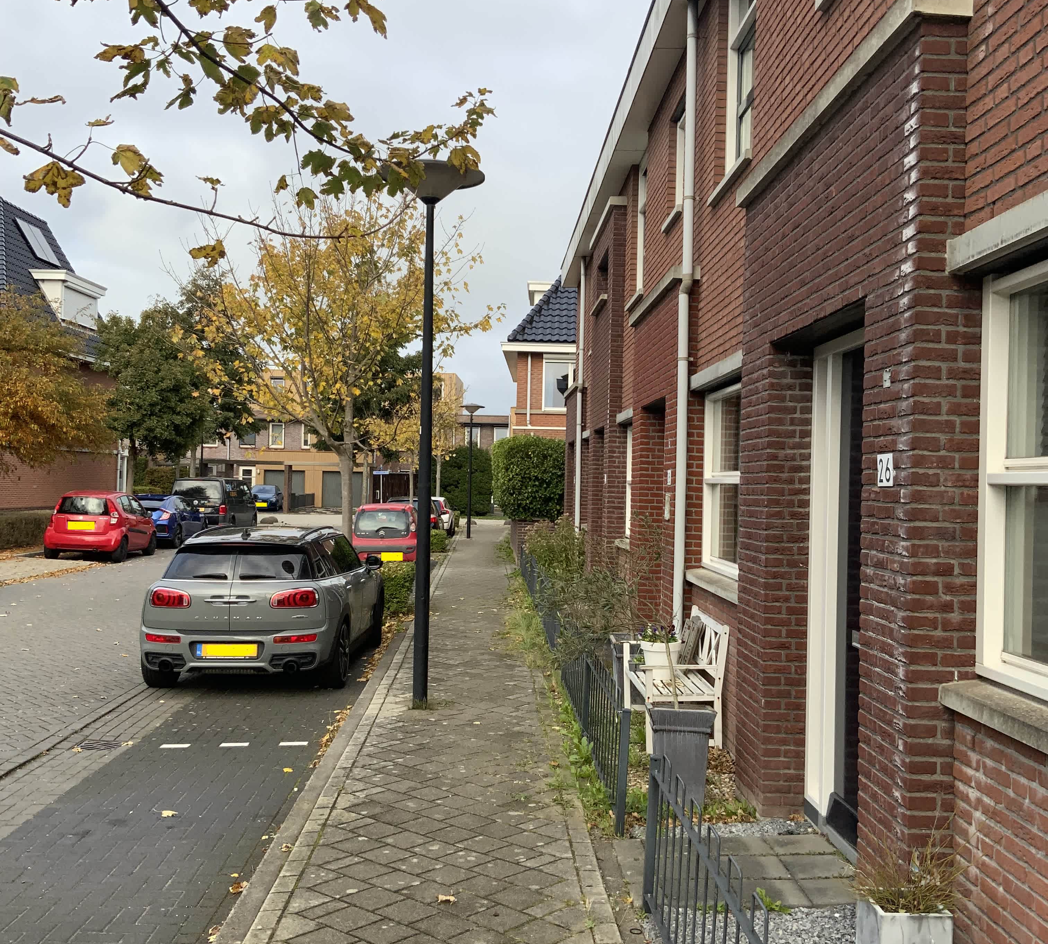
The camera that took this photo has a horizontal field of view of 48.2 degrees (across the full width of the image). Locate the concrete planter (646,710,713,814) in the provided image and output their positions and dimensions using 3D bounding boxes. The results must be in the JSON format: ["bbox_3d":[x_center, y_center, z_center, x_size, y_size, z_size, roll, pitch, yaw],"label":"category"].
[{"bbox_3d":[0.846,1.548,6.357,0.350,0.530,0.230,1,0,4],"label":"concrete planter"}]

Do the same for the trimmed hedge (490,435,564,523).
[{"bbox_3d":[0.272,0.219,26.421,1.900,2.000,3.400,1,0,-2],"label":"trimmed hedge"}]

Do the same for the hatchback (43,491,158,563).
[{"bbox_3d":[-9.830,1.216,27.398,1.700,1.580,3.720,1,0,-2],"label":"hatchback"}]

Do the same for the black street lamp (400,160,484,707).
[{"bbox_3d":[-0.775,-0.273,9.293,0.860,4.250,0.860,1,0,-2],"label":"black street lamp"}]

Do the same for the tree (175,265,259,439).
[{"bbox_3d":[-12.094,-2.754,43.996,4.600,9.800,4.600,1,0,-2],"label":"tree"}]

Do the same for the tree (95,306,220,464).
[{"bbox_3d":[-10.337,-1.368,32.203,3.600,6.650,3.600,1,0,-2],"label":"tree"}]

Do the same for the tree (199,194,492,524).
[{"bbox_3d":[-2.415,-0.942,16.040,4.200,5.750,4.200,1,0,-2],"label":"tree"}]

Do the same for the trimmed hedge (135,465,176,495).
[{"bbox_3d":[-14.750,0.952,48.000,2.700,2.350,1.200,1,0,-2],"label":"trimmed hedge"}]

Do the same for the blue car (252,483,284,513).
[{"bbox_3d":[-15.129,1.501,68.987,1.800,1.450,4.200,1,0,-6],"label":"blue car"}]

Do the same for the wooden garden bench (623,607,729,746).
[{"bbox_3d":[1.044,1.431,8.270,0.574,0.851,1.228,1,0,-2],"label":"wooden garden bench"}]

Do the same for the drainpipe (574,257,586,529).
[{"bbox_3d":[0.956,-0.846,20.111,0.109,5.594,0.089,1,0,-2],"label":"drainpipe"}]

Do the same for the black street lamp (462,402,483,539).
[{"bbox_3d":[-1.680,-0.073,36.567,0.840,4.250,0.840,1,0,-2],"label":"black street lamp"}]

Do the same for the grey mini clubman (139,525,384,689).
[{"bbox_3d":[-2.537,1.244,11.977,1.830,1.430,4.250,1,0,-1],"label":"grey mini clubman"}]

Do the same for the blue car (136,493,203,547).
[{"bbox_3d":[-10.496,1.374,33.890,1.800,1.430,4.450,1,0,-1],"label":"blue car"}]

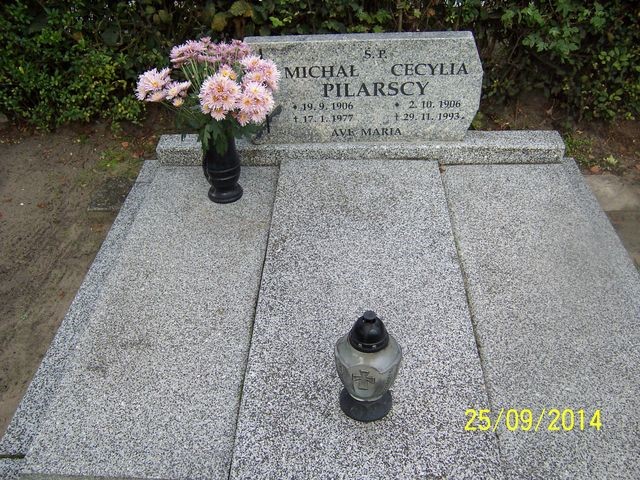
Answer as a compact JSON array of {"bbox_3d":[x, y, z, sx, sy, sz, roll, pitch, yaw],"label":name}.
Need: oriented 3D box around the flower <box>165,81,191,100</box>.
[{"bbox_3d":[-0.475,-0.498,2.034,0.083,0.055,0.060,-5,37,-4],"label":"flower"}]

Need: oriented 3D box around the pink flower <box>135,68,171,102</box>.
[{"bbox_3d":[-0.558,-0.521,2.046,0.109,0.085,0.085,-6,37,-5],"label":"pink flower"}]

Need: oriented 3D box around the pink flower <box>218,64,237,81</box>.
[{"bbox_3d":[-0.306,-0.554,2.019,0.059,0.045,0.045,-3,37,-2],"label":"pink flower"}]

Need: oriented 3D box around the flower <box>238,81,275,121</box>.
[{"bbox_3d":[-0.205,-0.450,1.966,0.115,0.105,0.085,-3,37,-1],"label":"flower"}]

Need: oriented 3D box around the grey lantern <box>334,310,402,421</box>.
[{"bbox_3d":[0.112,0.289,1.438,0.152,0.305,0.152,0,37,3],"label":"grey lantern"}]

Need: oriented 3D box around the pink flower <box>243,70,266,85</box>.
[{"bbox_3d":[-0.215,-0.534,2.004,0.078,0.042,0.052,-3,37,-1],"label":"pink flower"}]

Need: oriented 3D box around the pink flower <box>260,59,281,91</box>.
[{"bbox_3d":[-0.164,-0.547,2.016,0.066,0.090,0.065,-2,37,0],"label":"pink flower"}]

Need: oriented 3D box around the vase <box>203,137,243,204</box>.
[{"bbox_3d":[-0.363,-0.277,2.232,0.142,0.276,0.142,0,37,3],"label":"vase"}]

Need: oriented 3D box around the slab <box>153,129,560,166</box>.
[{"bbox_3d":[0.154,-0.377,2.503,1.612,0.068,0.155,0,37,3],"label":"slab"}]

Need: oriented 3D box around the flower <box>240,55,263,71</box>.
[{"bbox_3d":[-0.230,-0.595,2.046,0.072,0.045,0.055,-3,37,-1],"label":"flower"}]

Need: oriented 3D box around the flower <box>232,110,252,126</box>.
[{"bbox_3d":[-0.252,-0.395,1.985,0.062,0.047,0.045,-3,37,-1],"label":"flower"}]

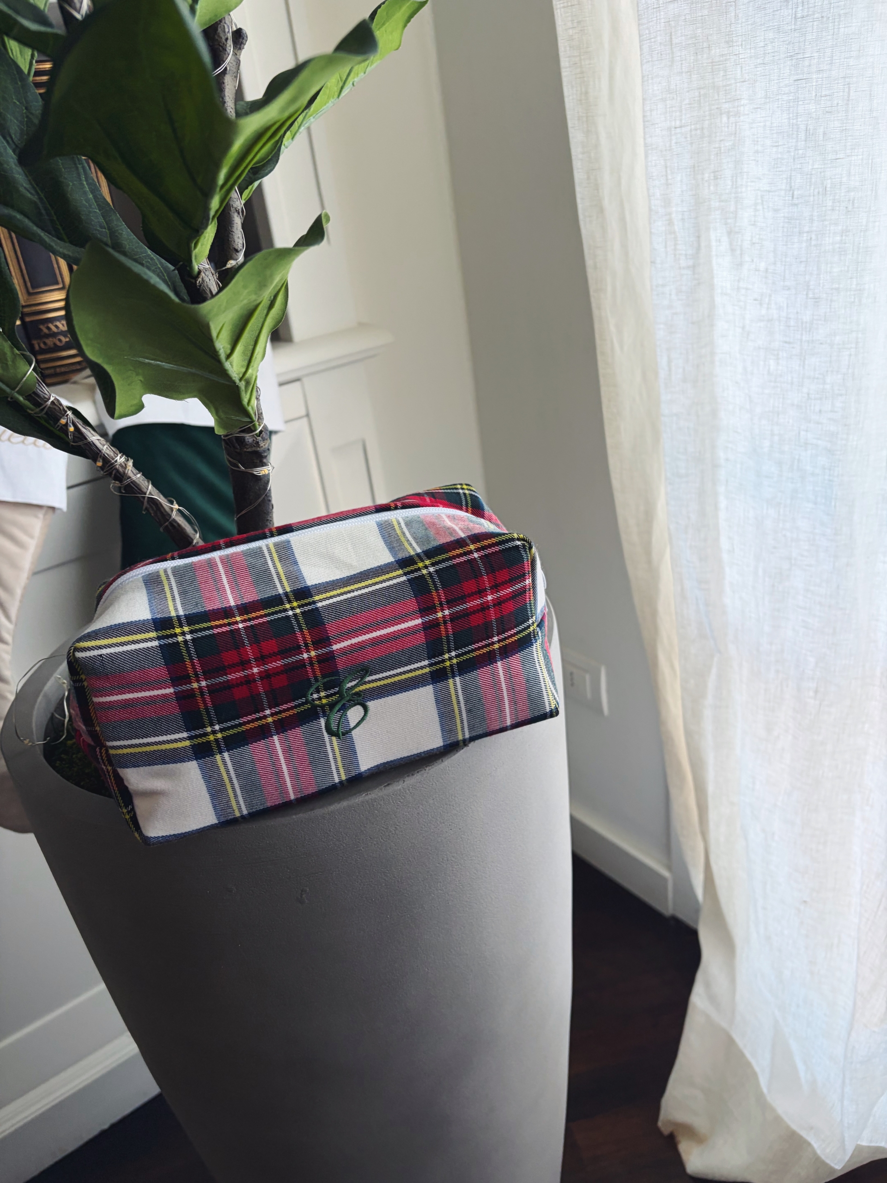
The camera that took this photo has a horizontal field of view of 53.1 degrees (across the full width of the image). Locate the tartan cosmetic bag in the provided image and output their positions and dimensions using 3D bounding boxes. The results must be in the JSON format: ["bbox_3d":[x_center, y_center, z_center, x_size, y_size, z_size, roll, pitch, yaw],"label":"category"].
[{"bbox_3d":[-0.072,0.030,0.531,0.246,0.124,0.113,-15,21,-9],"label":"tartan cosmetic bag"}]

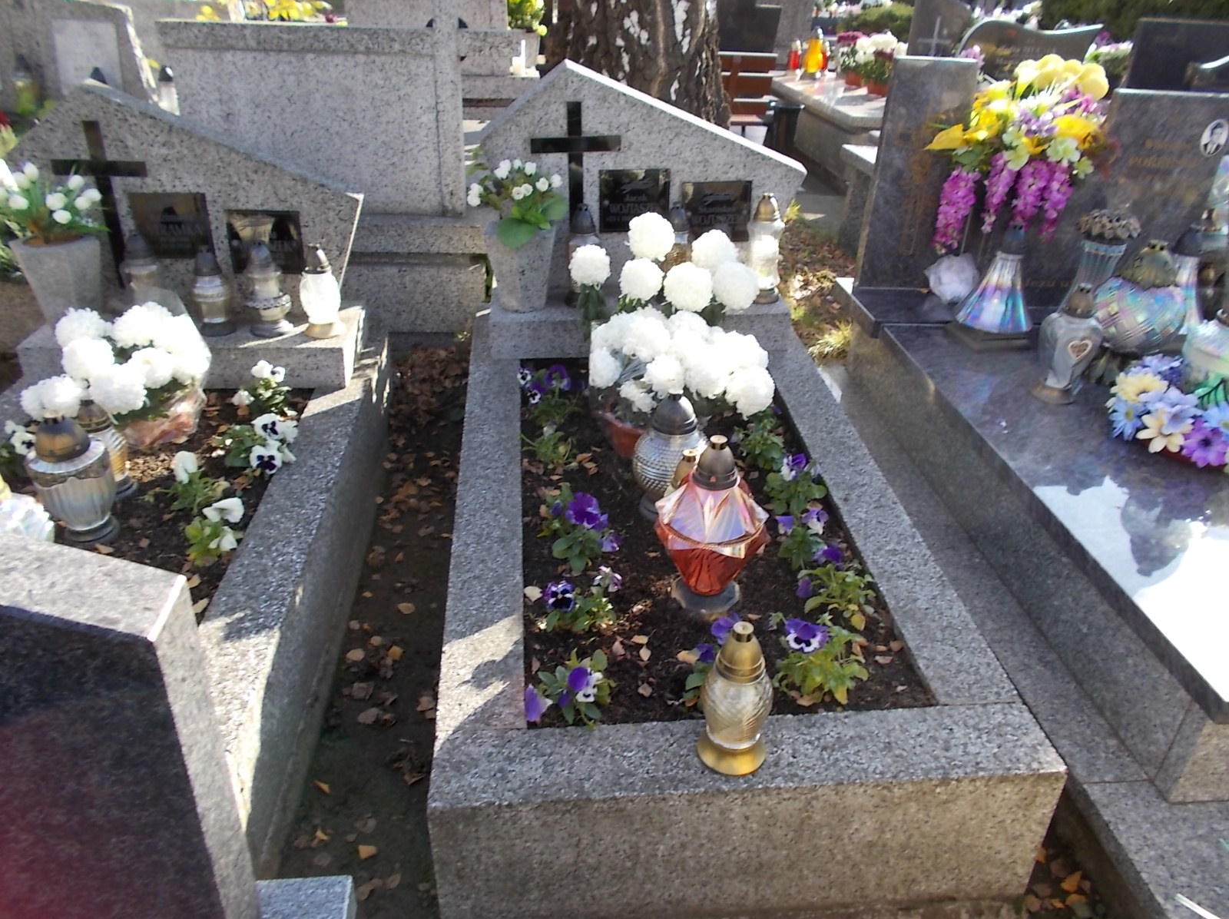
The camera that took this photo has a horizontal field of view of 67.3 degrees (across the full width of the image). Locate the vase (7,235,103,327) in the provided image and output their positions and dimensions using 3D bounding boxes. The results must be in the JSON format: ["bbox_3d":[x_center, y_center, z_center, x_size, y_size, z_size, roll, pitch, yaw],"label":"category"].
[{"bbox_3d":[-1.444,-0.464,2.434,0.195,0.229,0.195,-2,32,-5],"label":"vase"}]

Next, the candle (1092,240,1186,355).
[{"bbox_3d":[1.278,-0.371,2.249,0.219,0.331,0.219,-2,32,-5],"label":"candle"}]

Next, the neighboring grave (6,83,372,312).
[{"bbox_3d":[-1.075,-0.661,2.413,0.832,0.602,0.084,-2,32,-5],"label":"neighboring grave"}]

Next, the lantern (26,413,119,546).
[{"bbox_3d":[-1.148,0.029,1.959,0.172,0.282,0.172,-2,32,-5],"label":"lantern"}]

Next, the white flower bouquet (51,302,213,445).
[{"bbox_3d":[-1.200,-0.217,2.326,0.369,0.350,0.340,-2,32,-5],"label":"white flower bouquet"}]

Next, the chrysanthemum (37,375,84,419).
[{"bbox_3d":[-1.293,-0.146,2.155,0.108,0.097,0.108,-2,32,-5],"label":"chrysanthemum"}]

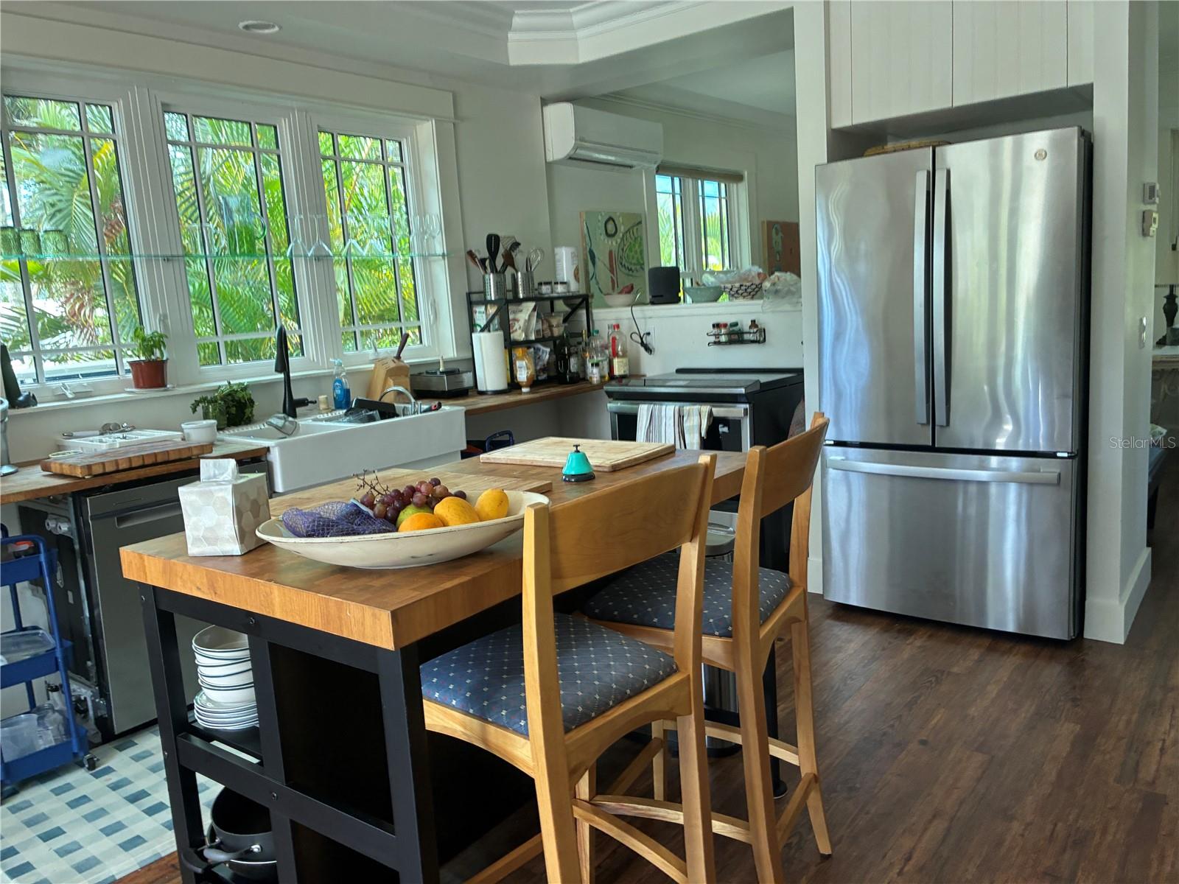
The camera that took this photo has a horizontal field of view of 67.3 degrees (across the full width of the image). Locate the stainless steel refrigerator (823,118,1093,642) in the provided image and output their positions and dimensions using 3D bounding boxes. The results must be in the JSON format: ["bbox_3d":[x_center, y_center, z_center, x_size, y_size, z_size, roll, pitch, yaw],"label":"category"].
[{"bbox_3d":[1.474,-0.220,3.526,0.904,1.775,0.760,3,11,36],"label":"stainless steel refrigerator"}]

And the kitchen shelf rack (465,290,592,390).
[{"bbox_3d":[-0.311,-0.590,4.899,0.270,0.495,0.706,3,11,36],"label":"kitchen shelf rack"}]

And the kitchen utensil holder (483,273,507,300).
[{"bbox_3d":[-0.494,-0.811,4.612,0.118,0.134,0.118,-4,9,1],"label":"kitchen utensil holder"}]

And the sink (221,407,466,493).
[{"bbox_3d":[-1.031,0.006,3.533,0.635,0.183,0.900,3,11,36],"label":"sink"}]

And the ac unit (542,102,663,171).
[{"bbox_3d":[0.113,-1.847,5.444,0.205,0.300,0.960,3,11,36],"label":"ac unit"}]

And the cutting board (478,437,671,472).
[{"bbox_3d":[-0.032,0.034,2.440,0.443,0.015,0.307,3,11,36],"label":"cutting board"}]

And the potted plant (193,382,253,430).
[{"bbox_3d":[-1.419,-0.143,3.482,0.180,0.195,0.230,3,11,36],"label":"potted plant"}]

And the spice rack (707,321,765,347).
[{"bbox_3d":[0.752,-0.551,4.546,0.302,0.115,0.075,3,11,36],"label":"spice rack"}]

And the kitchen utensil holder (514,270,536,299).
[{"bbox_3d":[-0.350,-0.852,4.805,0.118,0.134,0.118,-4,9,1],"label":"kitchen utensil holder"}]

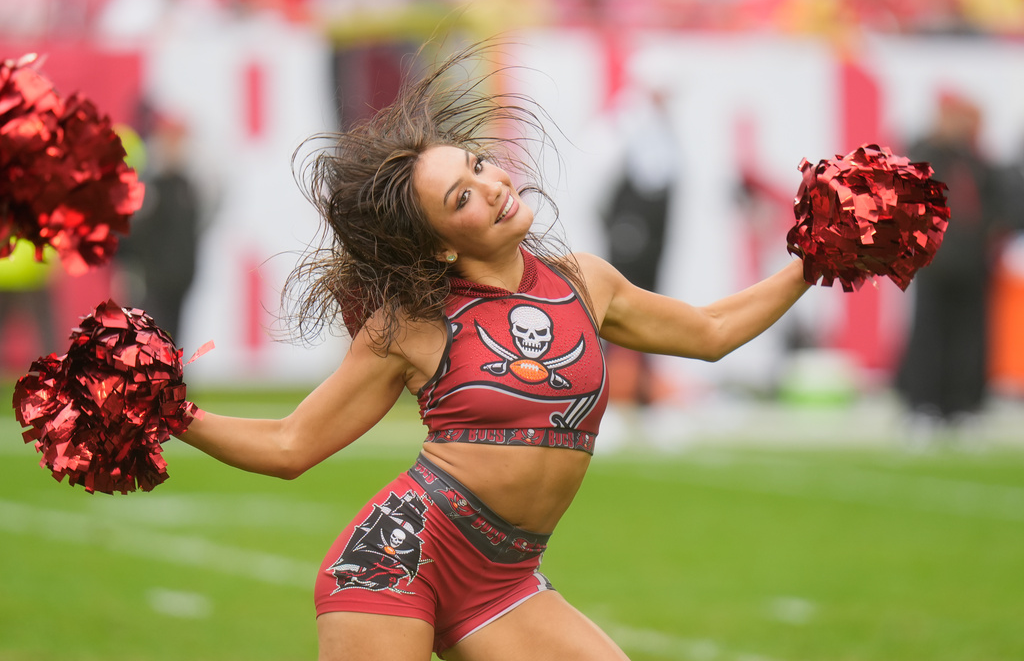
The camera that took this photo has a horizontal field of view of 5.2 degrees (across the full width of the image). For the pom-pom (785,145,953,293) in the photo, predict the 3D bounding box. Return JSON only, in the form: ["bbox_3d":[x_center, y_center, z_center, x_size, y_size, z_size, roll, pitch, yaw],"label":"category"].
[{"bbox_3d":[0.567,-0.178,18.100,0.260,0.240,0.250,0,1,0],"label":"pom-pom"}]

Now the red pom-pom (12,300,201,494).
[{"bbox_3d":[-0.639,0.105,17.900,0.290,0.300,0.280,0,1,0],"label":"red pom-pom"}]

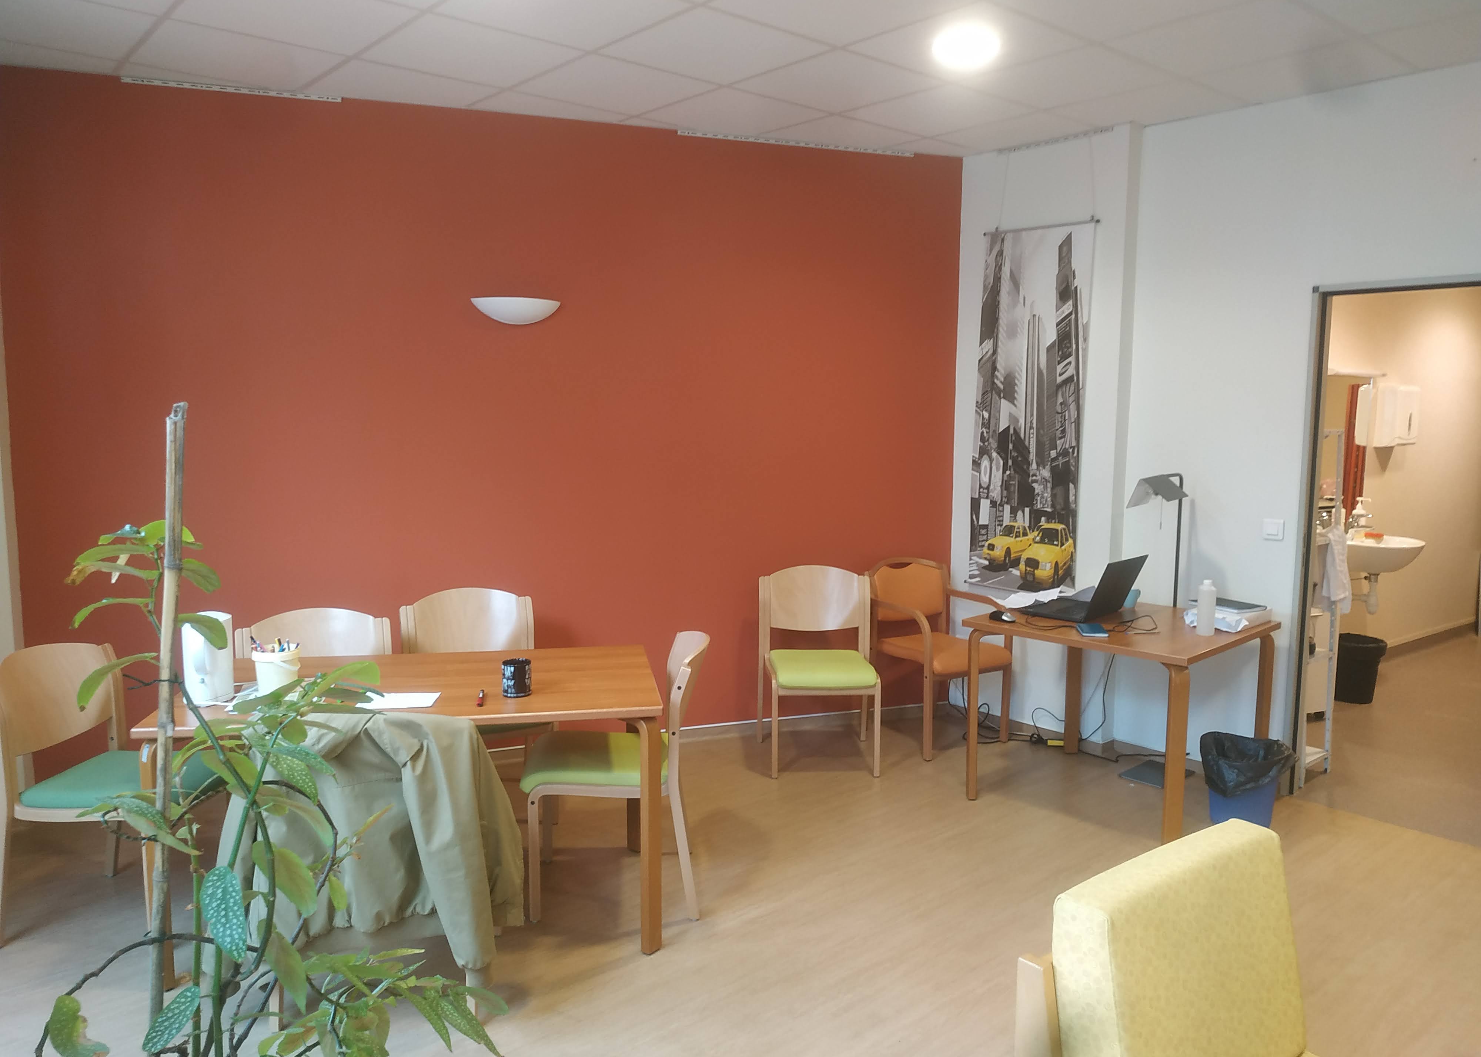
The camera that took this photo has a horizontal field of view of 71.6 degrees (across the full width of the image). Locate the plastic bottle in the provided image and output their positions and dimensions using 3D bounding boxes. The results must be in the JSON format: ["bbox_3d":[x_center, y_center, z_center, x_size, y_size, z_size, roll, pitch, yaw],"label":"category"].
[{"bbox_3d":[1.799,0.299,3.952,0.071,0.204,0.071,-6,10,-40],"label":"plastic bottle"}]

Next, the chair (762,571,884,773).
[{"bbox_3d":[0.355,0.629,4.627,0.514,0.843,0.529,0,8,-3],"label":"chair"}]

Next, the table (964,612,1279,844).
[{"bbox_3d":[1.530,0.738,4.157,0.911,0.735,0.895,-6,9,-44],"label":"table"}]

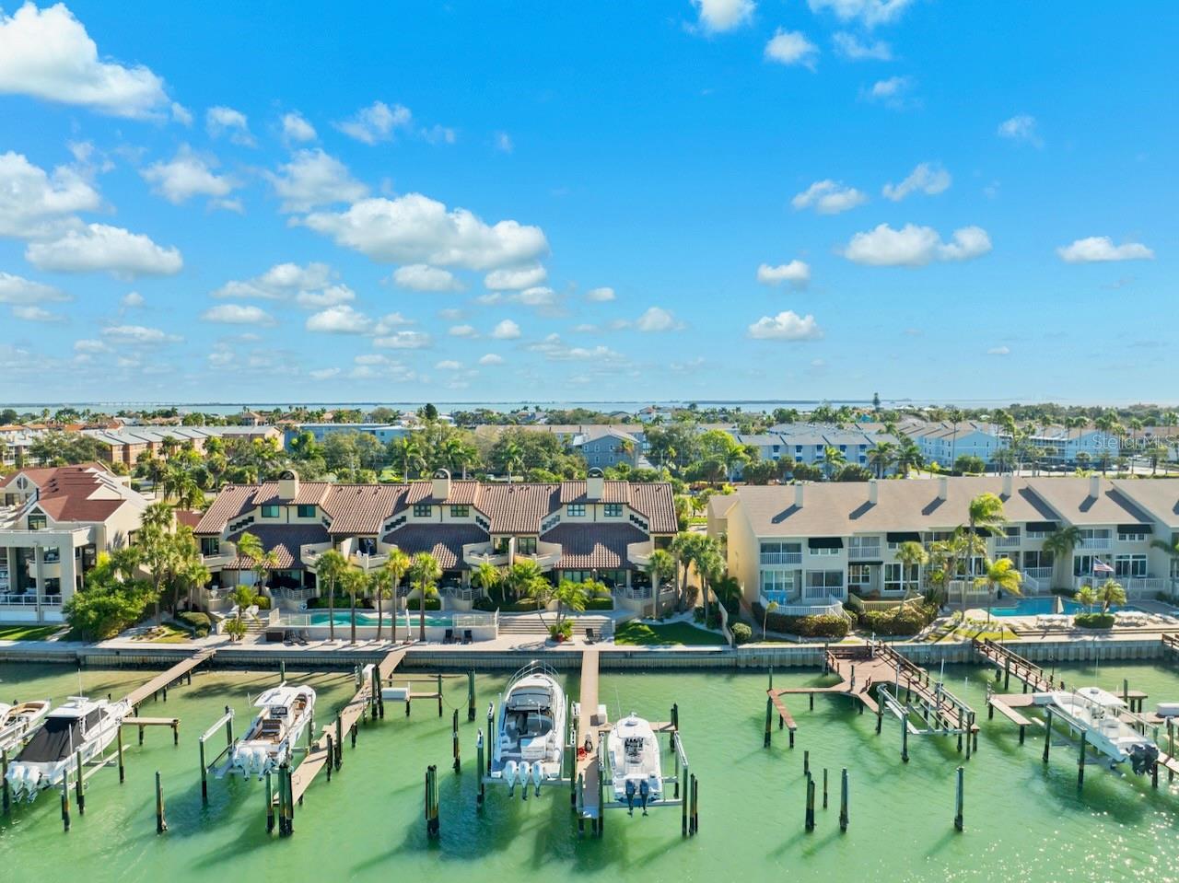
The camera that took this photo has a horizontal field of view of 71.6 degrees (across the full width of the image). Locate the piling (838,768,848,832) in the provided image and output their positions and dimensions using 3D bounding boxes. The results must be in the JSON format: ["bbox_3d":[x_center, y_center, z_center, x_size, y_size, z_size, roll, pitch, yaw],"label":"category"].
[{"bbox_3d":[12.066,17.006,38.782,0.320,3.100,0.320,0,3,0],"label":"piling"}]

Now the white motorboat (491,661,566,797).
[{"bbox_3d":[-3.116,15.272,44.200,3.600,3.200,11.600,0,3,0],"label":"white motorboat"}]

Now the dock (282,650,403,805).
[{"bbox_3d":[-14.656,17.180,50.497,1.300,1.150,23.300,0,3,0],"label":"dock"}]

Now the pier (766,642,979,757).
[{"bbox_3d":[17.700,17.175,58.400,13.400,3.400,18.200,0,3,0],"label":"pier"}]

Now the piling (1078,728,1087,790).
[{"bbox_3d":[25.827,16.683,42.825,0.320,3.200,0.320,0,3,0],"label":"piling"}]

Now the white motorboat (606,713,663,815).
[{"bbox_3d":[2.420,16.353,43.600,2.900,3.200,8.400,0,3,2],"label":"white motorboat"}]

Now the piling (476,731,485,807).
[{"bbox_3d":[-5.832,17.616,43.842,0.330,4.102,0.330,0,3,0],"label":"piling"}]

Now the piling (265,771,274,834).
[{"bbox_3d":[-16.162,18.247,41.377,0.310,3.148,0.310,0,3,0],"label":"piling"}]

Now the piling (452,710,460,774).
[{"bbox_3d":[-7.761,17.616,47.978,0.310,3.705,0.310,0,3,0],"label":"piling"}]

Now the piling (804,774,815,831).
[{"bbox_3d":[10.450,17.115,38.787,0.380,2.900,0.340,0,3,0],"label":"piling"}]

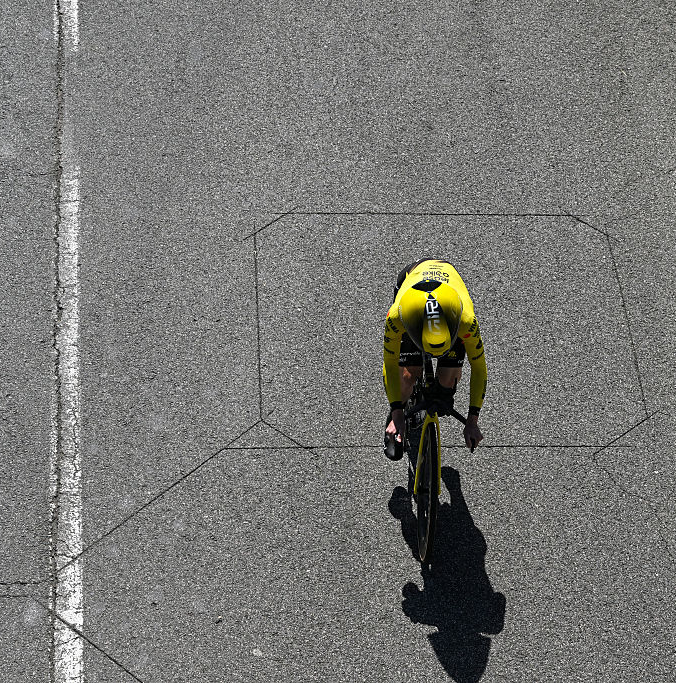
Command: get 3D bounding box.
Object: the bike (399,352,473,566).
[{"bbox_3d":[0.435,0.275,12.078,0.400,1.020,1.680,-2,39,-2],"label":"bike"}]

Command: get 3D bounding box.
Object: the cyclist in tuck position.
[{"bbox_3d":[0.450,0.204,11.865,0.510,1.210,1.120,-2,39,-2],"label":"cyclist in tuck position"}]

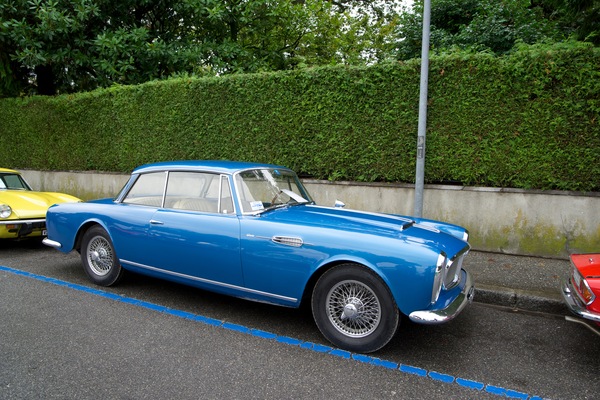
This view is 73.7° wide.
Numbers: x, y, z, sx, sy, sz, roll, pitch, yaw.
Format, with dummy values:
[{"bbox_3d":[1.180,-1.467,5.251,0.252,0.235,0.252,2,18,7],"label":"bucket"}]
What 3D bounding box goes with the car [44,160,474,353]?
[{"bbox_3d":[-0.685,0.254,4.293,4.780,1.360,1.710,4,6,29],"label":"car"}]

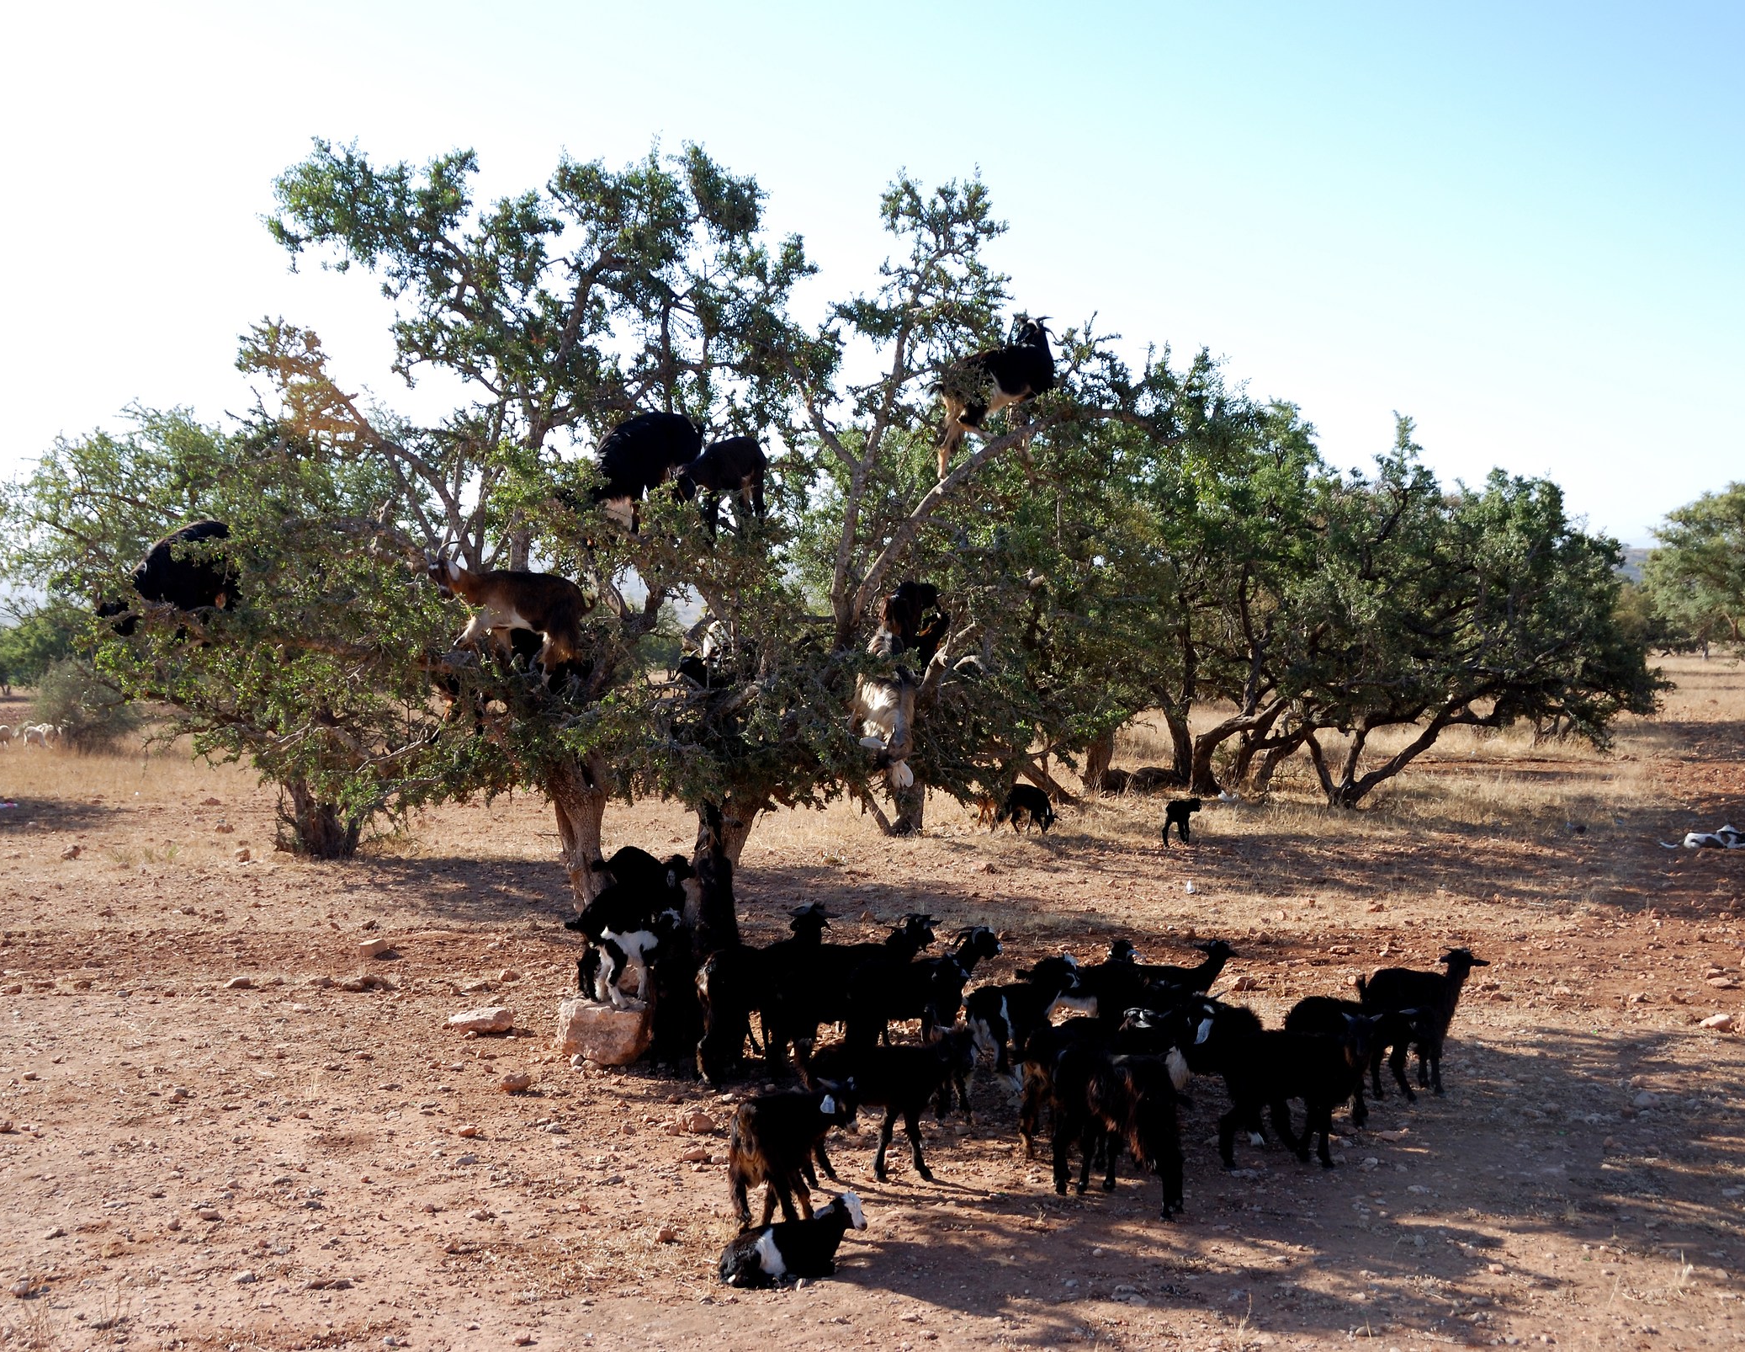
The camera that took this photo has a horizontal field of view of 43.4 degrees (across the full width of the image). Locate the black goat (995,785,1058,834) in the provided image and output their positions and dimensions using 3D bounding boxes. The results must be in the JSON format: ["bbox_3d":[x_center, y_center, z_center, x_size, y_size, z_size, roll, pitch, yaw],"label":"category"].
[{"bbox_3d":[1.780,1.558,25.600,0.820,0.580,0.280,0,1,21],"label":"black goat"}]

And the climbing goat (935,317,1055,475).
[{"bbox_3d":[0.759,-1.728,13.600,0.800,0.980,0.330,0,1,15],"label":"climbing goat"}]

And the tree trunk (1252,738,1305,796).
[{"bbox_3d":[5.991,1.337,32.300,0.720,0.850,0.550,0,1,0],"label":"tree trunk"}]

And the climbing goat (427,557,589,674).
[{"bbox_3d":[-2.330,-0.398,14.000,1.040,0.760,0.330,0,1,-9],"label":"climbing goat"}]

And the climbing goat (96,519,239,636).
[{"bbox_3d":[-4.406,-0.607,13.700,0.920,0.760,0.360,0,1,-15],"label":"climbing goat"}]

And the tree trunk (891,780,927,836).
[{"bbox_3d":[0.421,1.527,25.400,0.420,0.650,0.420,0,1,0],"label":"tree trunk"}]

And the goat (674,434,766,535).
[{"bbox_3d":[-0.980,-1.228,14.100,0.640,0.620,0.250,-1,1,-30],"label":"goat"}]

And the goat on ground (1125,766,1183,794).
[{"bbox_3d":[4.333,1.597,33.600,0.880,0.450,0.420,0,1,13],"label":"goat on ground"}]

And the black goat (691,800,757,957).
[{"bbox_3d":[-0.792,1.149,11.400,0.320,1.020,0.480,0,1,3],"label":"black goat"}]

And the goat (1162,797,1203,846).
[{"bbox_3d":[3.610,1.698,25.500,0.520,0.560,0.200,0,1,-21],"label":"goat"}]

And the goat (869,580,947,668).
[{"bbox_3d":[0.230,-0.307,14.200,0.650,0.640,0.320,-1,1,-36],"label":"goat"}]

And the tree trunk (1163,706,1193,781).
[{"bbox_3d":[4.891,1.071,35.000,0.480,1.220,0.440,0,1,0],"label":"tree trunk"}]

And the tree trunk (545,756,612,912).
[{"bbox_3d":[-1.881,1.114,14.000,0.430,1.180,0.400,0,1,0],"label":"tree trunk"}]

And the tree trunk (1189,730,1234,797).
[{"bbox_3d":[4.925,1.271,31.800,0.640,0.980,0.500,0,1,0],"label":"tree trunk"}]

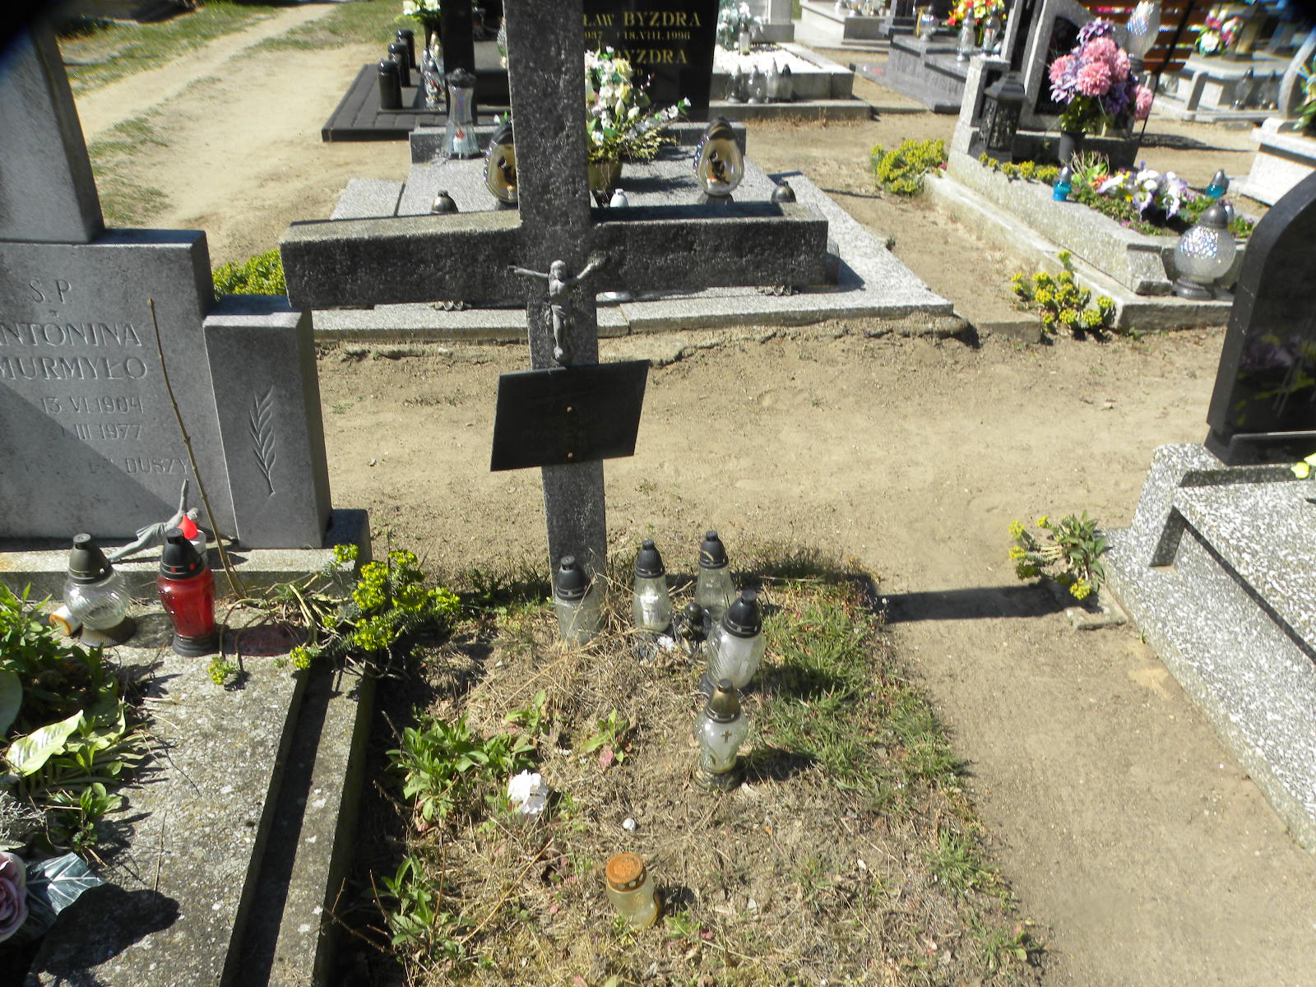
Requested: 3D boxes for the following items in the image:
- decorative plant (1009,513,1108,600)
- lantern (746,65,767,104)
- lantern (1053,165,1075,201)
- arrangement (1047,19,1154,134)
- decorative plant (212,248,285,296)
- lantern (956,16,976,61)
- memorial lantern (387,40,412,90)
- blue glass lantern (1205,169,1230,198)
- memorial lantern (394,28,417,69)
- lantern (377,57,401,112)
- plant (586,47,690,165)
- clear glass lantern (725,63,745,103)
[{"bbox_3d":[0.999,0.138,2.445,0.240,0.170,0.220,-2,31,-8],"label":"decorative plant"},{"bbox_3d":[0.757,-3.124,7.545,0.135,0.255,0.135,-2,31,-8],"label":"lantern"},{"bbox_3d":[1.924,-1.465,4.667,0.078,0.150,0.078,-2,31,-8],"label":"lantern"},{"bbox_3d":[2.373,-2.235,5.300,0.500,0.530,0.420,-3,31,-8],"label":"arrangement"},{"bbox_3d":[-1.580,-0.847,3.850,0.420,0.250,0.400,-2,31,-8],"label":"decorative plant"},{"bbox_3d":[2.299,-3.431,7.416,0.120,0.310,0.120,9,33,13],"label":"lantern"},{"bbox_3d":[-2.119,-3.509,8.100,0.175,0.340,0.175,-3,31,-8],"label":"memorial lantern"},{"bbox_3d":[2.713,-1.490,4.800,0.088,0.165,0.088,-3,31,-8],"label":"blue glass lantern"},{"bbox_3d":[-2.115,-3.740,8.314,0.148,0.305,0.148,-2,31,-8],"label":"memorial lantern"},{"bbox_3d":[-1.827,-2.790,6.755,0.145,0.315,0.145,-2,31,-8],"label":"lantern"},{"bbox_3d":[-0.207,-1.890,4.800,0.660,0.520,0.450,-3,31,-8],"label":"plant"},{"bbox_3d":[0.592,-3.109,7.496,0.130,0.260,0.130,-2,31,-8],"label":"clear glass lantern"}]

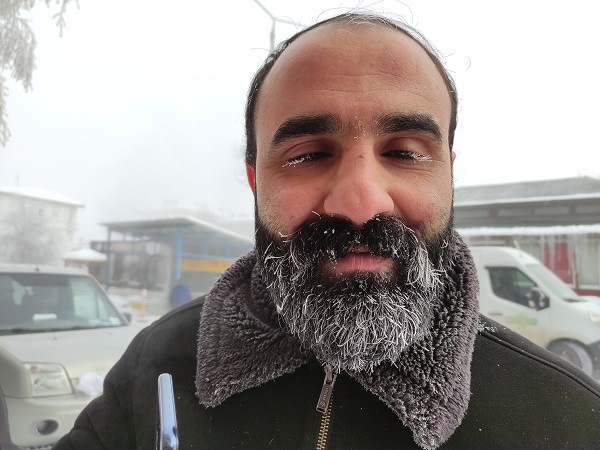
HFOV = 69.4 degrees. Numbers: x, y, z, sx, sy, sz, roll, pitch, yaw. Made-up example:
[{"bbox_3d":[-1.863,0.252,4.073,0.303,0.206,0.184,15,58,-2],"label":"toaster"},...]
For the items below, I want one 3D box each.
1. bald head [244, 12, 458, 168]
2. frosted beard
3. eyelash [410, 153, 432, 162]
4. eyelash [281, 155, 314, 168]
[{"bbox_3d":[0.048,-0.112,0.375,0.168,0.148,0.185,-1,-2,5],"label":"bald head"},{"bbox_3d":[0.043,0.046,0.322,0.155,0.112,0.110,-1,0,5],"label":"frosted beard"},{"bbox_3d":[0.081,-0.044,0.287,0.015,0.007,0.010,-1,0,3],"label":"eyelash"},{"bbox_3d":[-0.002,-0.043,0.292,0.021,0.009,0.010,-1,0,7],"label":"eyelash"}]

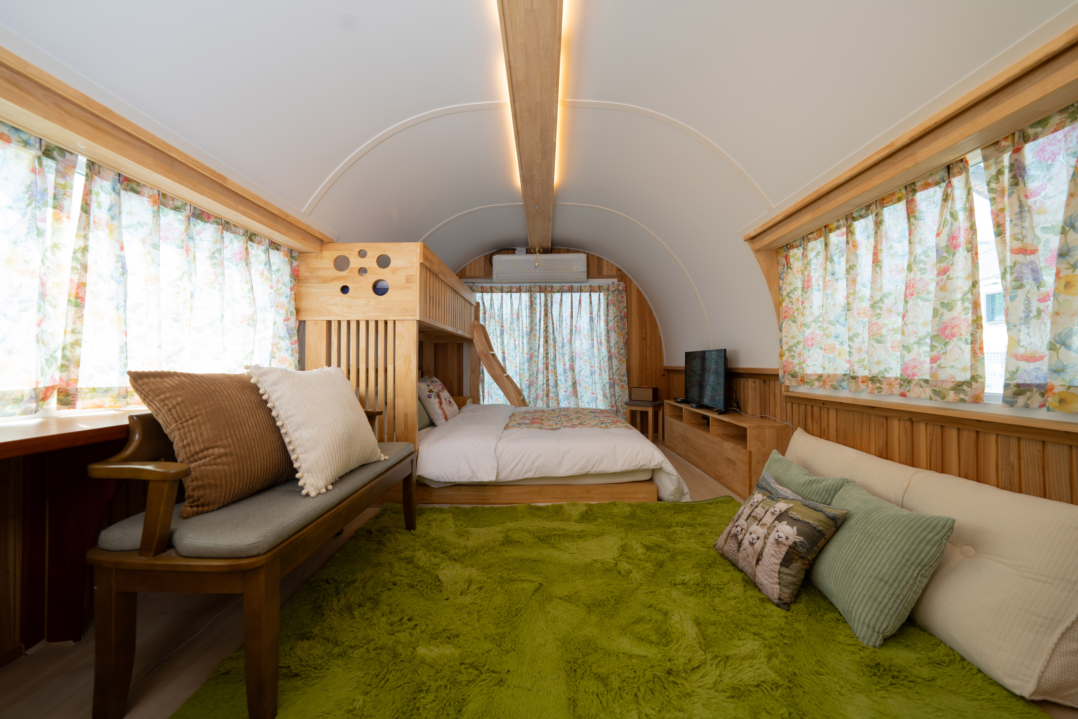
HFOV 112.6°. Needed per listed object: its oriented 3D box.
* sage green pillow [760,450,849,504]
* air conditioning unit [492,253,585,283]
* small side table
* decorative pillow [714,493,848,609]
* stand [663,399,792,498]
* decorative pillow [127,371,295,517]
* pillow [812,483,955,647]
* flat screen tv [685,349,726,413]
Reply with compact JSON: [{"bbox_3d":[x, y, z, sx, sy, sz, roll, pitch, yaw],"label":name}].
[{"bbox_3d":[1.122,0.679,1.634,0.160,0.460,0.460,26,0,-1],"label":"sage green pillow"},{"bbox_3d":[0.017,-1.070,4.317,1.090,0.310,0.230,0,0,1],"label":"air conditioning unit"},{"bbox_3d":[1.238,0.705,4.188,0.330,0.452,0.320,-1,0,38],"label":"small side table"},{"bbox_3d":[0.984,0.715,1.504,0.140,0.430,0.440,35,-3,-3],"label":"decorative pillow"},{"bbox_3d":[1.517,0.684,3.151,0.280,0.478,1.655,0,0,1],"label":"stand"},{"bbox_3d":[-1.087,0.244,1.303,0.170,0.480,0.500,-27,-4,7],"label":"decorative pillow"},{"bbox_3d":[1.182,0.701,1.324,0.160,0.460,0.460,31,0,8],"label":"pillow"},{"bbox_3d":[1.534,0.183,3.344,0.140,0.525,0.870,0,0,1],"label":"flat screen tv"}]

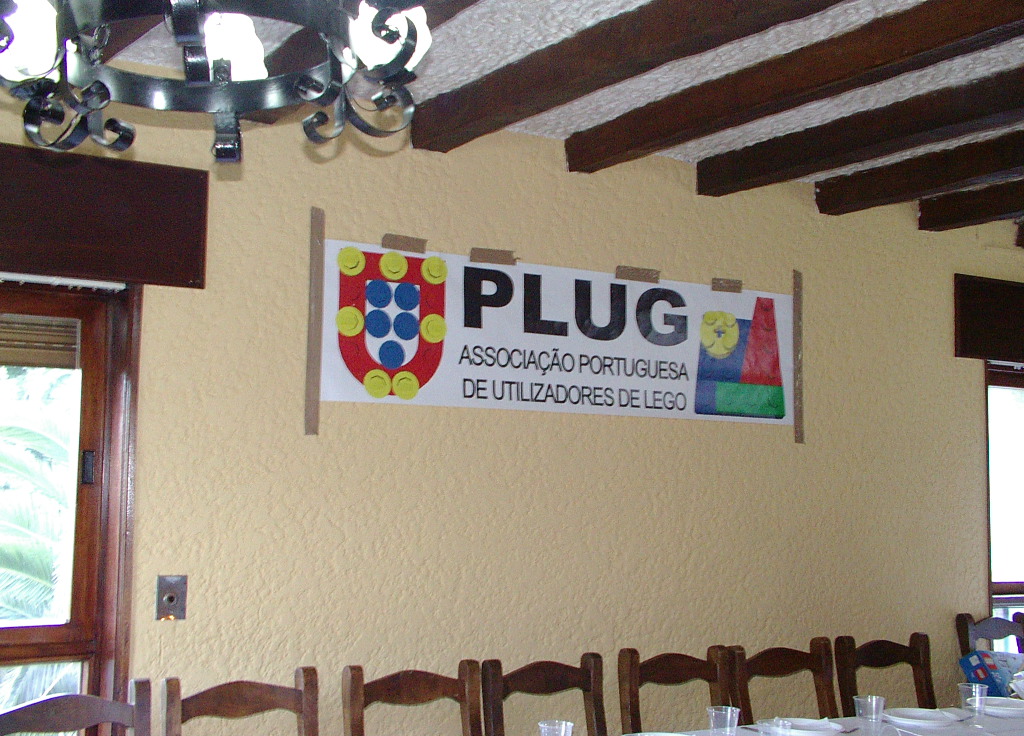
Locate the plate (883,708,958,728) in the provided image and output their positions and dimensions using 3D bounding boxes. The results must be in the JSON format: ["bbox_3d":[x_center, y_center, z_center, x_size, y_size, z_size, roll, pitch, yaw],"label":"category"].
[{"bbox_3d":[1.181,1.017,3.936,0.216,0.024,0.216,1,-5,0],"label":"plate"}]

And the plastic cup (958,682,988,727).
[{"bbox_3d":[1.327,0.968,3.906,0.086,0.120,0.086,1,-5,0],"label":"plastic cup"}]

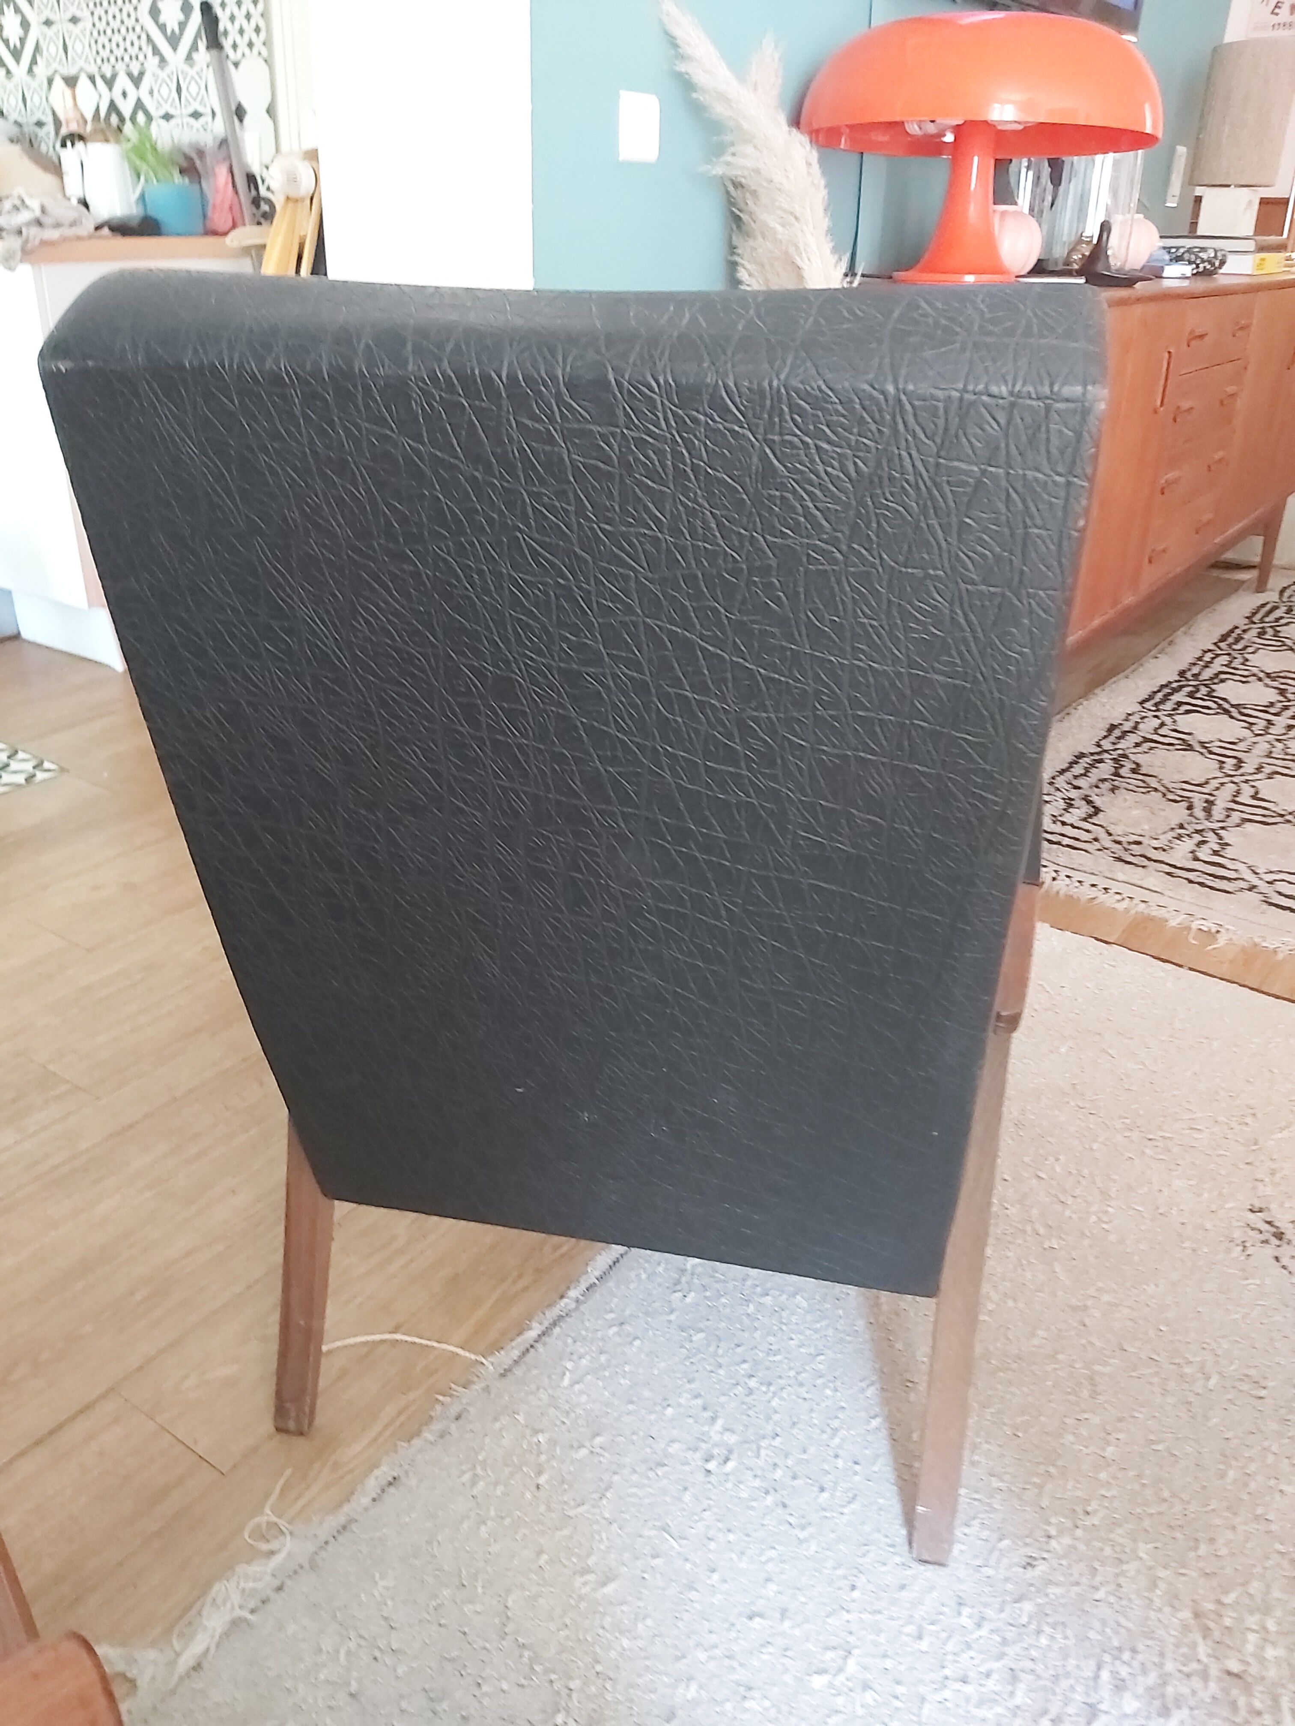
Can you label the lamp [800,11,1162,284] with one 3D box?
[{"bbox_3d":[0.501,-1.095,2.012,0.540,0.347,0.540,2,26,0],"label":"lamp"}]

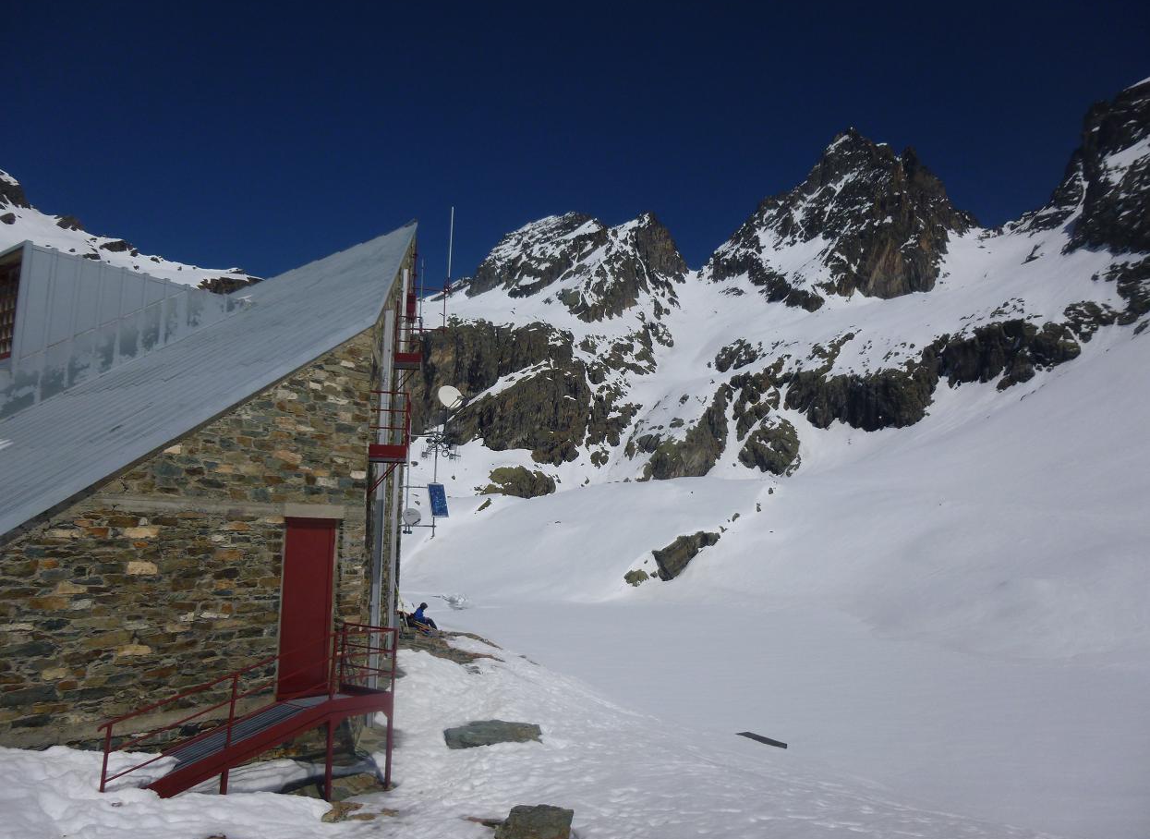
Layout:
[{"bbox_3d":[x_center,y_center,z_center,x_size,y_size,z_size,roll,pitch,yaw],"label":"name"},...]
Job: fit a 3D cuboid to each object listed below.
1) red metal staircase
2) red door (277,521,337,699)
[{"bbox_3d":[-3.804,3.475,9.512,1.139,1.945,3.515,-6,-11,39],"label":"red metal staircase"},{"bbox_3d":[-3.639,2.516,11.122,0.079,2.326,0.851,-6,-11,39],"label":"red door"}]

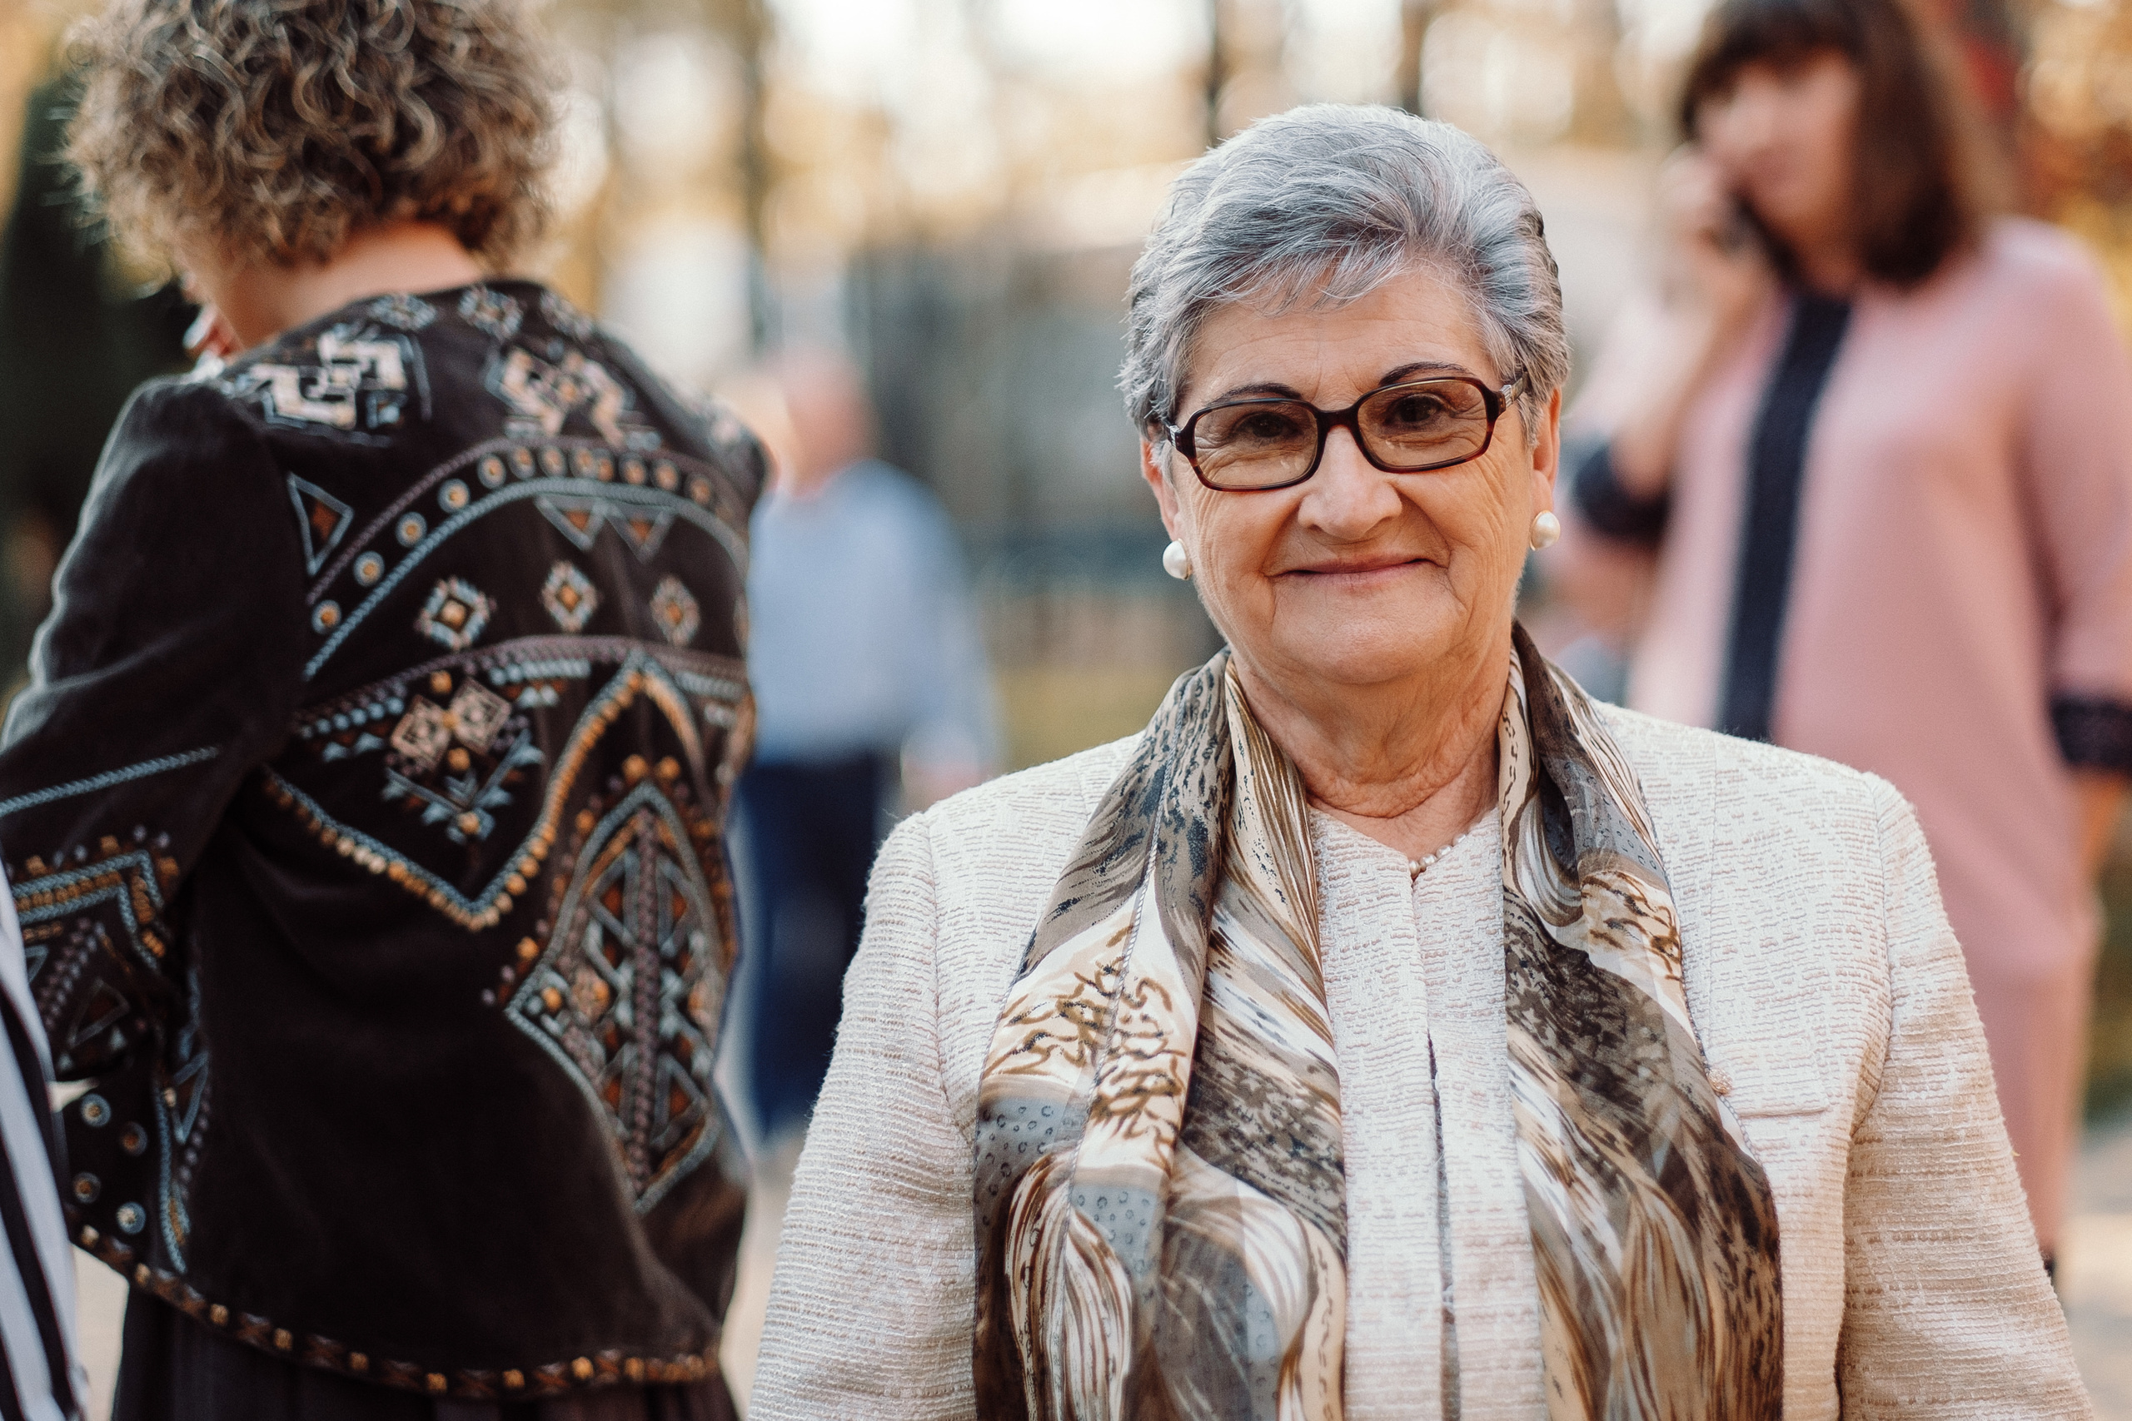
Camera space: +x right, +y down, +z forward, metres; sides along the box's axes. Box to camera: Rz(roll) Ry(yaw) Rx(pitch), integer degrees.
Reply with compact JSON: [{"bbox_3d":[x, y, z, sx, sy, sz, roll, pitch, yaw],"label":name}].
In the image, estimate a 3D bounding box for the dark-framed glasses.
[{"bbox_3d":[0.117,-0.126,2.114,0.146,0.045,0.140,-6,10,4],"label":"dark-framed glasses"}]

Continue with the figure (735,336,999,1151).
[{"bbox_3d":[-0.433,0.091,10.300,0.520,1.690,0.360,2,3,34],"label":"figure"}]

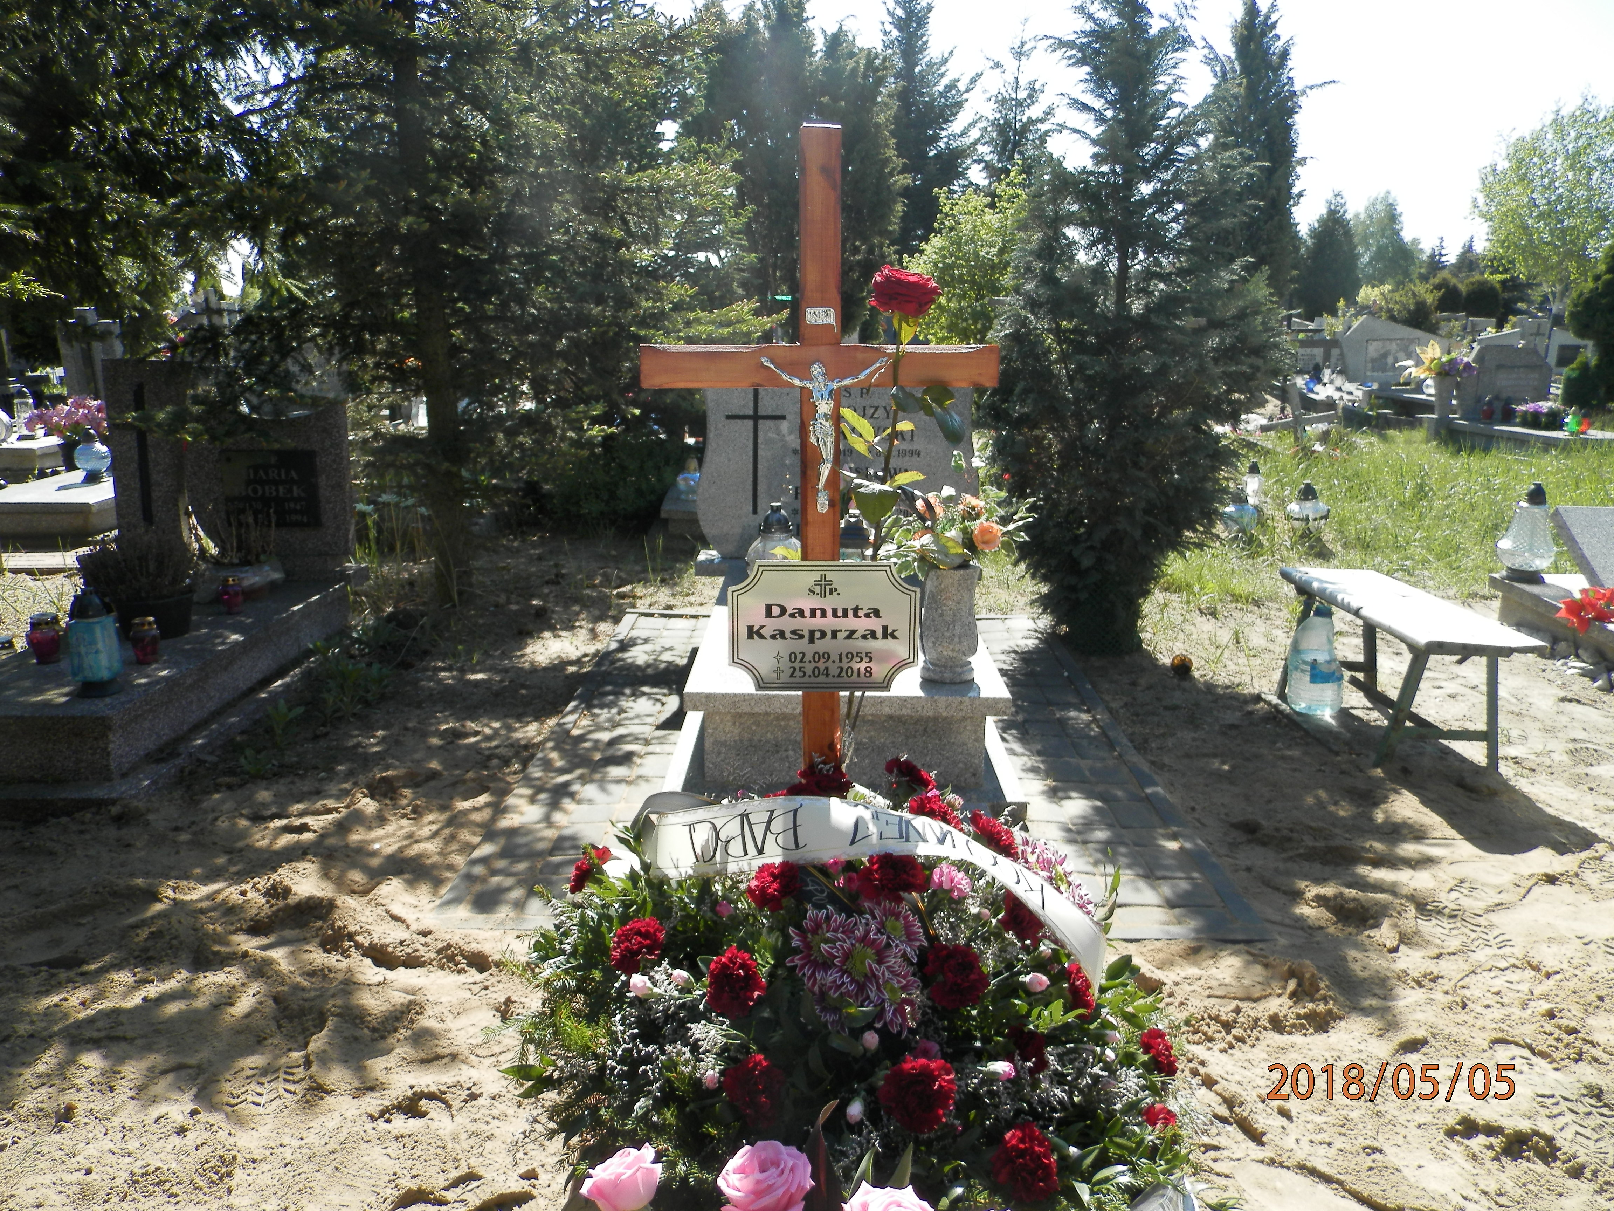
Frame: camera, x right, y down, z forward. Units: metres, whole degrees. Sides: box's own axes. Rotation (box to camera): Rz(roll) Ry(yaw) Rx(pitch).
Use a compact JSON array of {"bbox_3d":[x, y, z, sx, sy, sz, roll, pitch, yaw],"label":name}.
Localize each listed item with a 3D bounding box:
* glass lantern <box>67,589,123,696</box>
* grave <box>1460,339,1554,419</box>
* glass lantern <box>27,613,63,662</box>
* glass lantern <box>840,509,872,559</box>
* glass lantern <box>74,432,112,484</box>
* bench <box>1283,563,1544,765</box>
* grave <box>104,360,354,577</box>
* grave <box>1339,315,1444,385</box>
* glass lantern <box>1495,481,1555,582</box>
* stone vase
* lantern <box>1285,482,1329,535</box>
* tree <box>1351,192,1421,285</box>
[{"bbox_3d":[-1.925,0.096,3.144,0.127,0.282,0.127,0,15,0],"label":"glass lantern"},{"bbox_3d":[5.990,-1.930,9.990,0.800,0.620,0.150,-3,15,-11],"label":"grave"},{"bbox_3d":[-2.304,0.094,3.520,0.103,0.150,0.103,0,14,0],"label":"glass lantern"},{"bbox_3d":[0.162,-0.189,3.937,0.115,0.270,0.115,0,14,0],"label":"glass lantern"},{"bbox_3d":[-3.789,-0.787,6.182,0.172,0.258,0.172,0,15,0],"label":"glass lantern"},{"bbox_3d":[1.840,0.180,3.710,0.370,0.370,0.970,0,14,0],"label":"bench"},{"bbox_3d":[-2.235,-0.538,4.585,0.870,0.850,0.160,0,14,-1],"label":"grave"},{"bbox_3d":[5.771,-2.503,11.443,1.080,0.700,0.180,-3,15,-12],"label":"grave"},{"bbox_3d":[2.790,-0.288,4.505,0.224,0.374,0.224,0,14,0],"label":"glass lantern"},{"bbox_3d":[0.381,0.046,3.094,0.155,0.305,0.155,0,15,0],"label":"stone vase"},{"bbox_3d":[2.438,-0.457,5.676,0.195,0.275,0.180,0,15,0],"label":"lantern"},{"bbox_3d":[27.050,-15.960,54.500,3.200,6.700,3.200,0,14,0],"label":"tree"}]

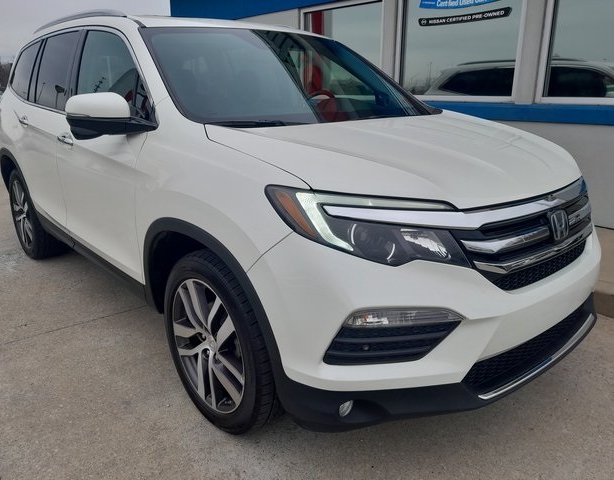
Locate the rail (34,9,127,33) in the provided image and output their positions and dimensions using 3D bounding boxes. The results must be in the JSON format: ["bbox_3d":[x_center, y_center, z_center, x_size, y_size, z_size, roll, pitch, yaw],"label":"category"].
[{"bbox_3d":[-1.562,-1.435,3.300,0.070,0.100,1.800,-14,23,-40],"label":"rail"}]

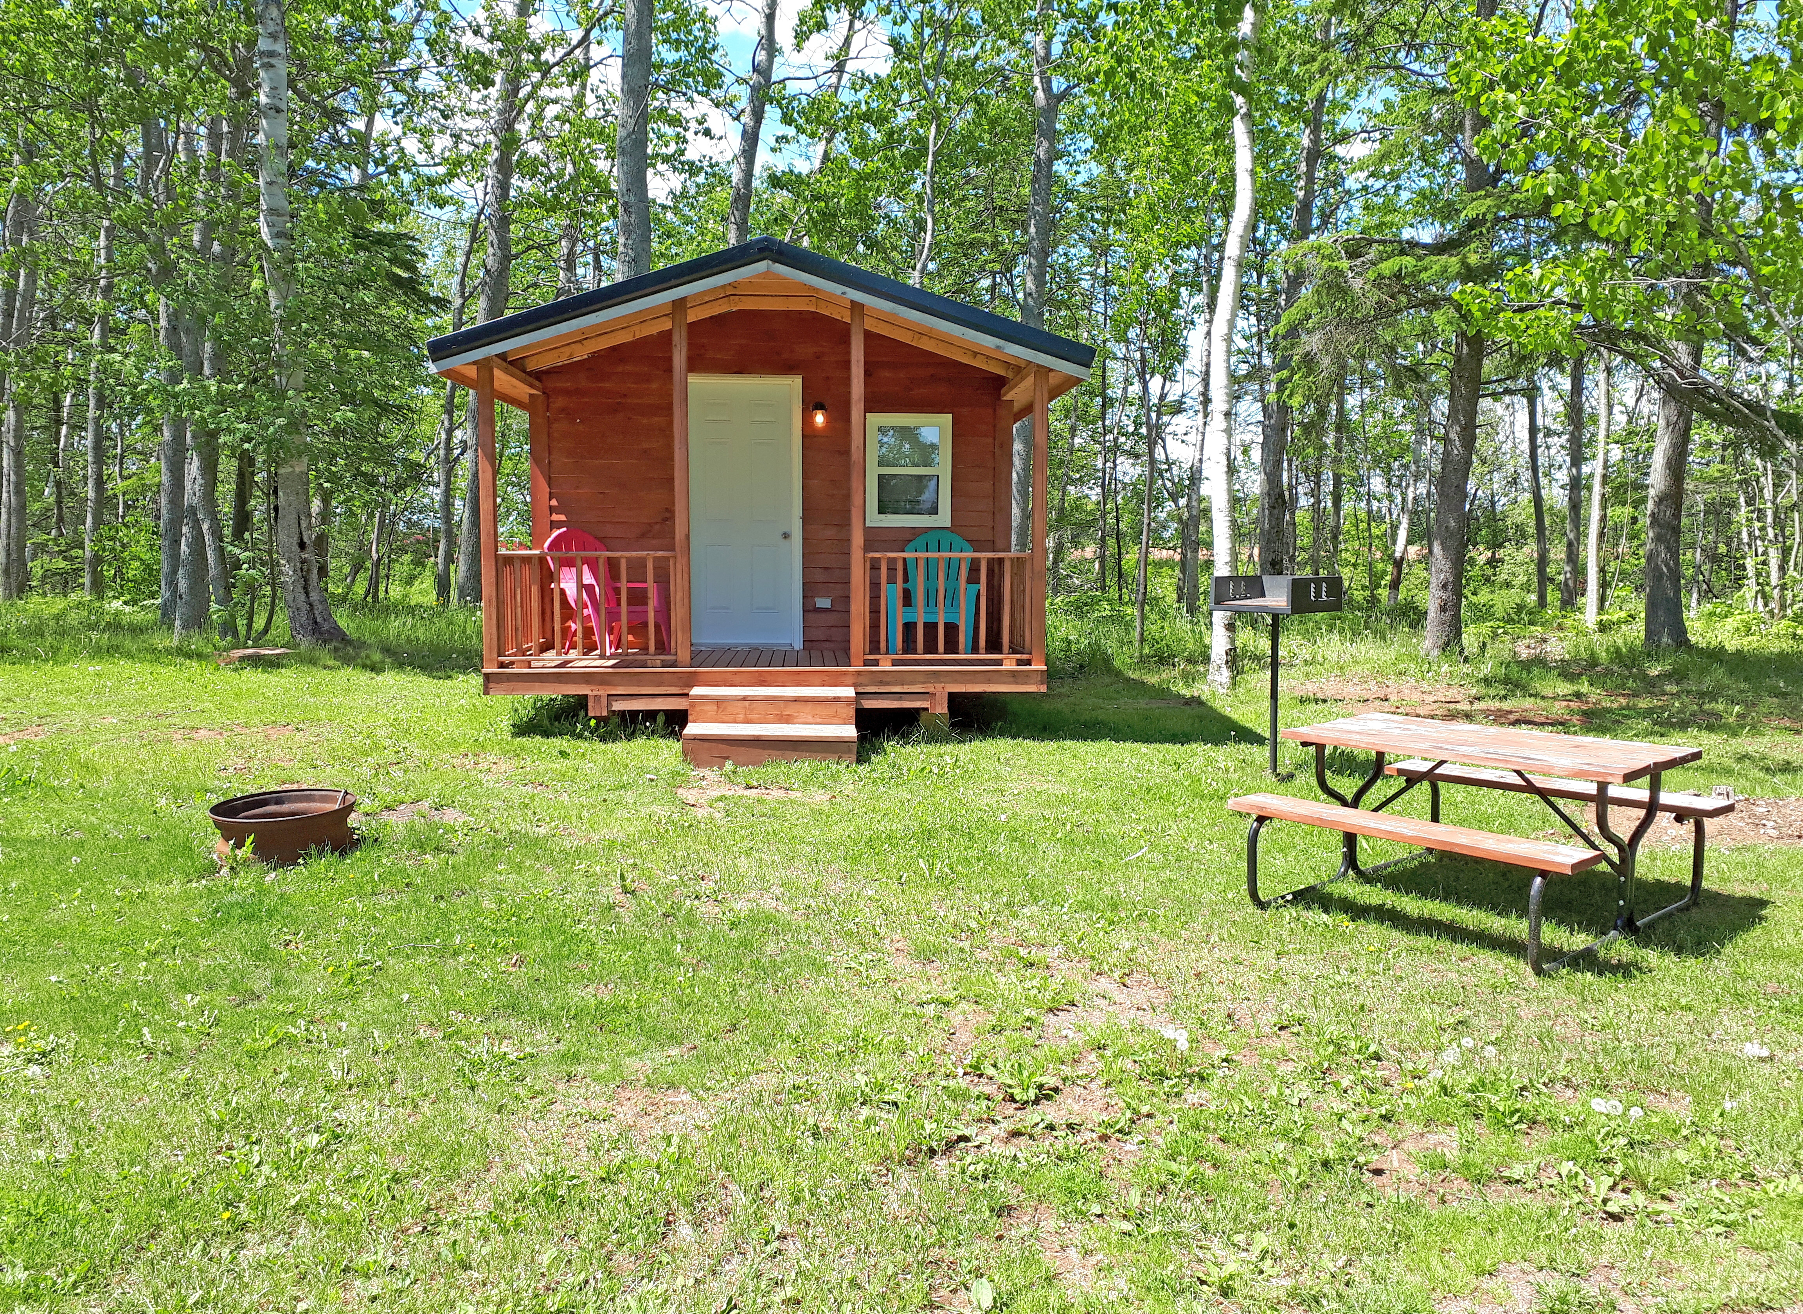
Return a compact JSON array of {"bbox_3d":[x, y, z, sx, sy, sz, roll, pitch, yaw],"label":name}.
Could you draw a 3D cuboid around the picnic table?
[{"bbox_3d":[2.541,0.731,6.189,1.574,0.740,1.510,-4,6,-41],"label":"picnic table"}]

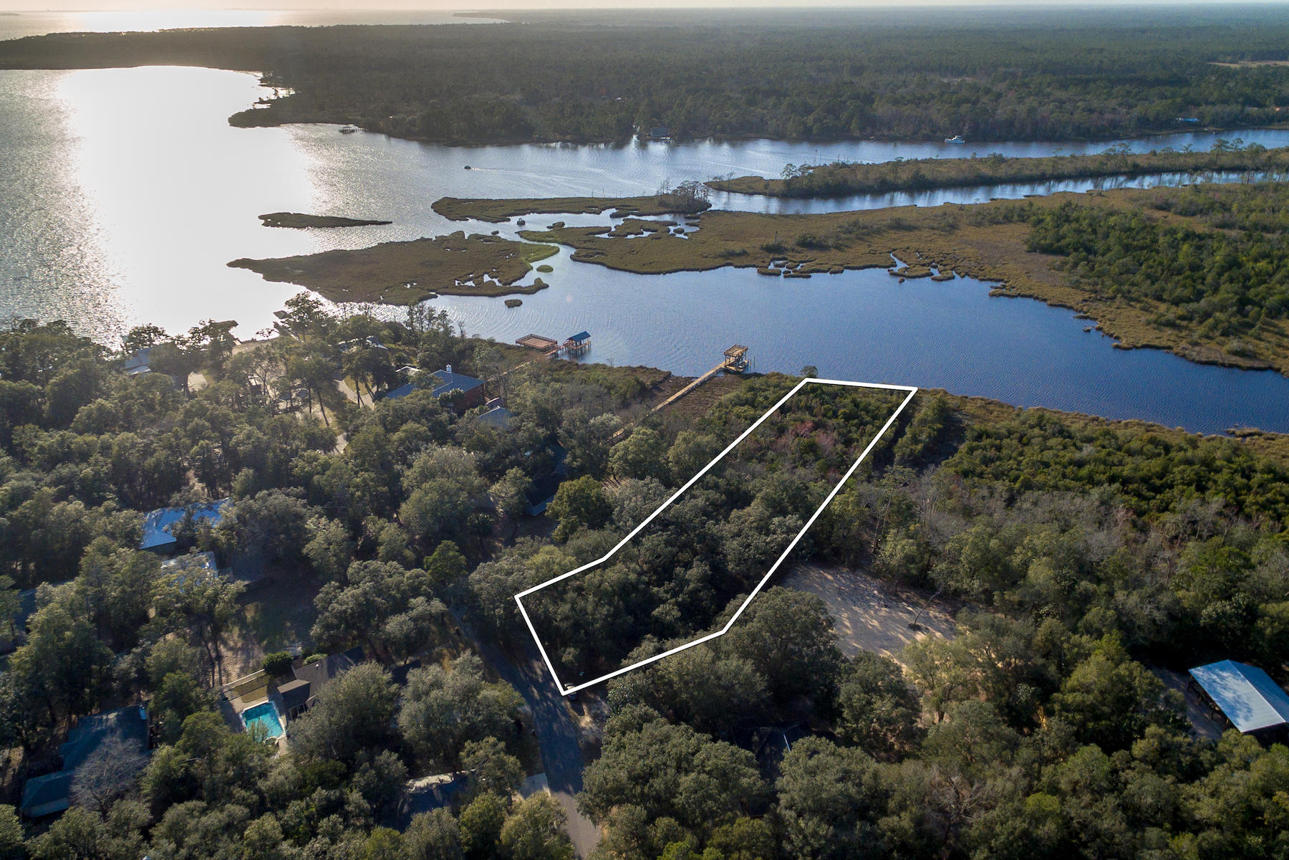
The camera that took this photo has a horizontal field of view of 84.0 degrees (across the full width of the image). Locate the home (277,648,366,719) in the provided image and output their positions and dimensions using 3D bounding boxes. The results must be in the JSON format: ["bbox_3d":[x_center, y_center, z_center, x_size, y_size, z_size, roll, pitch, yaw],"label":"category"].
[{"bbox_3d":[-61.260,48.660,138.700,17.200,5.000,12.780,-16,34,-24],"label":"home"}]

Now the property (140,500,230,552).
[{"bbox_3d":[-115.260,22.800,181.660,19.660,6.000,14.250,-12,33,-19],"label":"property"}]

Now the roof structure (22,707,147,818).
[{"bbox_3d":[-95.680,56.900,124.730,18.180,5.500,16.220,-13,33,-20],"label":"roof structure"}]

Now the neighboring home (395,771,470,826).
[{"bbox_3d":[-33.350,61.100,117.550,13.270,5.000,9.340,-7,31,-11],"label":"neighboring home"}]

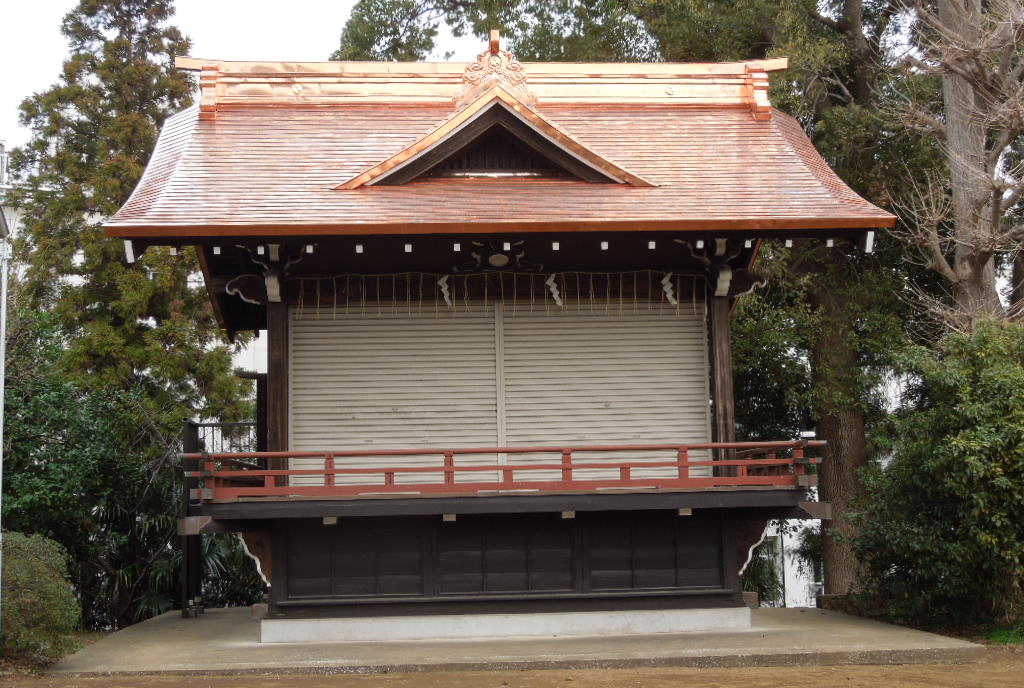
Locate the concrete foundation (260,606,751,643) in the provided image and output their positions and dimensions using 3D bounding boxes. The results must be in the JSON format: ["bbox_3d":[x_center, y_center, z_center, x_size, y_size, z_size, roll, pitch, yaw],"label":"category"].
[{"bbox_3d":[-0.219,3.386,16.364,5.313,0.234,5.226,-1,-7,-4],"label":"concrete foundation"}]

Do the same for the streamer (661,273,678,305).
[{"bbox_3d":[1.806,-0.623,14.584,0.177,0.385,0.047,-1,-7,-4],"label":"streamer"}]

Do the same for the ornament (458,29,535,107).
[{"bbox_3d":[-0.178,-3.167,14.572,0.838,0.804,0.429,-1,-7,-4],"label":"ornament"}]

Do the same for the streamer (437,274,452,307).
[{"bbox_3d":[-0.762,-0.603,14.391,0.156,0.359,0.047,-1,-7,-4],"label":"streamer"}]

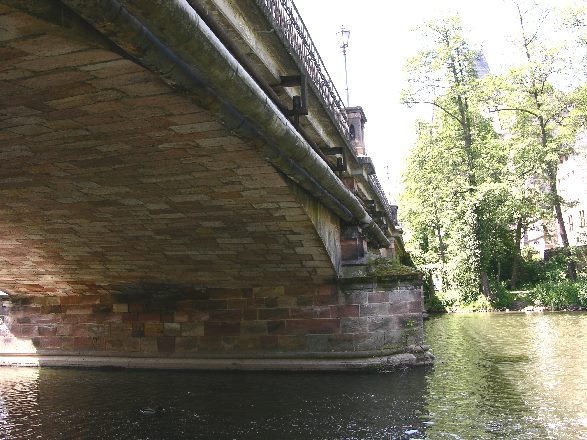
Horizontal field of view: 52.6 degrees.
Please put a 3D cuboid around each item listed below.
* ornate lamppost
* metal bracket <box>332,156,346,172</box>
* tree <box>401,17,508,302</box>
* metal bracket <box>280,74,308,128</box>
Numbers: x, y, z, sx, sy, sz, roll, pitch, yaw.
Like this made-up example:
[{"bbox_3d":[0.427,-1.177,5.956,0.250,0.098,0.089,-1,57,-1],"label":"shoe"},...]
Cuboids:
[{"bbox_3d":[1.606,-4.775,18.600,0.410,2.477,0.410,-4,-8,13],"label":"ornate lamppost"},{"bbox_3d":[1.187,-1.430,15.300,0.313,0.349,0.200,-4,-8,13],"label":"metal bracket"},{"bbox_3d":[13.256,-4.588,50.000,8.000,23.000,7.800,-4,-8,13],"label":"tree"},{"bbox_3d":[0.018,-2.110,10.500,0.417,0.831,0.220,-4,-8,13],"label":"metal bracket"}]

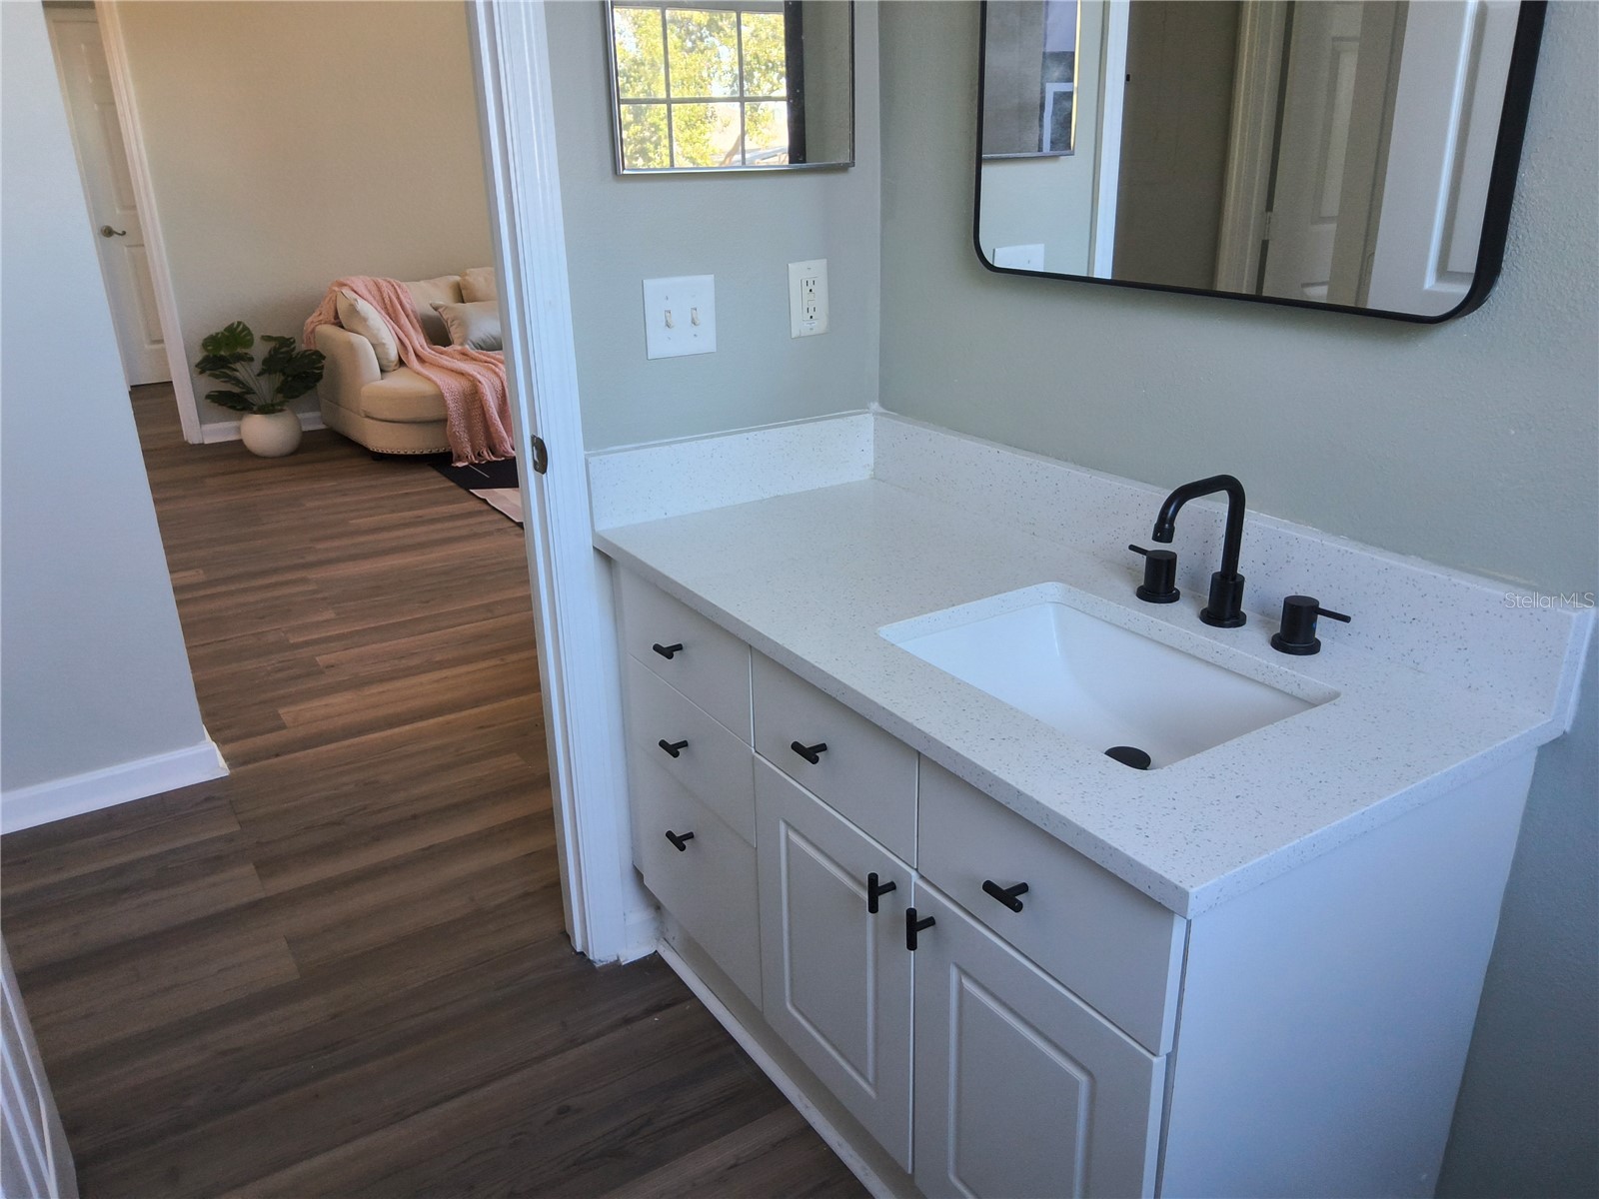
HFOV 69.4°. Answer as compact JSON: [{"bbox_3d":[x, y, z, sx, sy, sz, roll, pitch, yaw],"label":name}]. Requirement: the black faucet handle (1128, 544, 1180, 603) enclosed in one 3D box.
[{"bbox_3d":[0.453,-0.035,1.488,0.054,0.056,0.084,-14,24,-29],"label":"black faucet handle"}]

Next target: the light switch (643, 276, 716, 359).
[{"bbox_3d":[-0.182,-0.438,1.794,0.120,0.119,0.016,-14,24,-29],"label":"light switch"}]

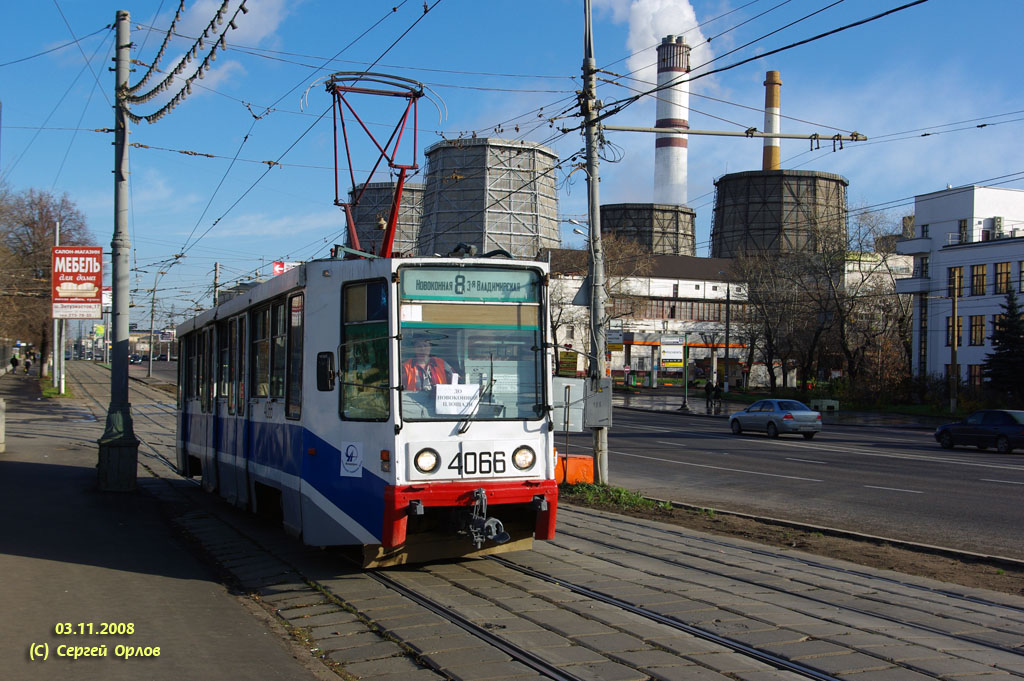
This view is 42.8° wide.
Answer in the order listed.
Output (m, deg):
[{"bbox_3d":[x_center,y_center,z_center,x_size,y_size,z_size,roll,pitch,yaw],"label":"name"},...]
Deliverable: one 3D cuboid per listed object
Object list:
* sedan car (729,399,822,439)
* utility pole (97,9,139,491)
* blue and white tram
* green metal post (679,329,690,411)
[{"bbox_3d":[10.300,3.033,51.300,1.710,1.450,4.500,2,-2,-20],"label":"sedan car"},{"bbox_3d":[-7.413,-1.707,24.757,0.700,9.000,0.700,1,-2,-20],"label":"utility pole"},{"bbox_3d":[-2.856,1.004,19.187,2.580,3.200,15.200,1,-3,-20],"label":"blue and white tram"},{"bbox_3d":[10.652,1.835,80.500,0.600,4.850,0.600,1,-2,0],"label":"green metal post"}]

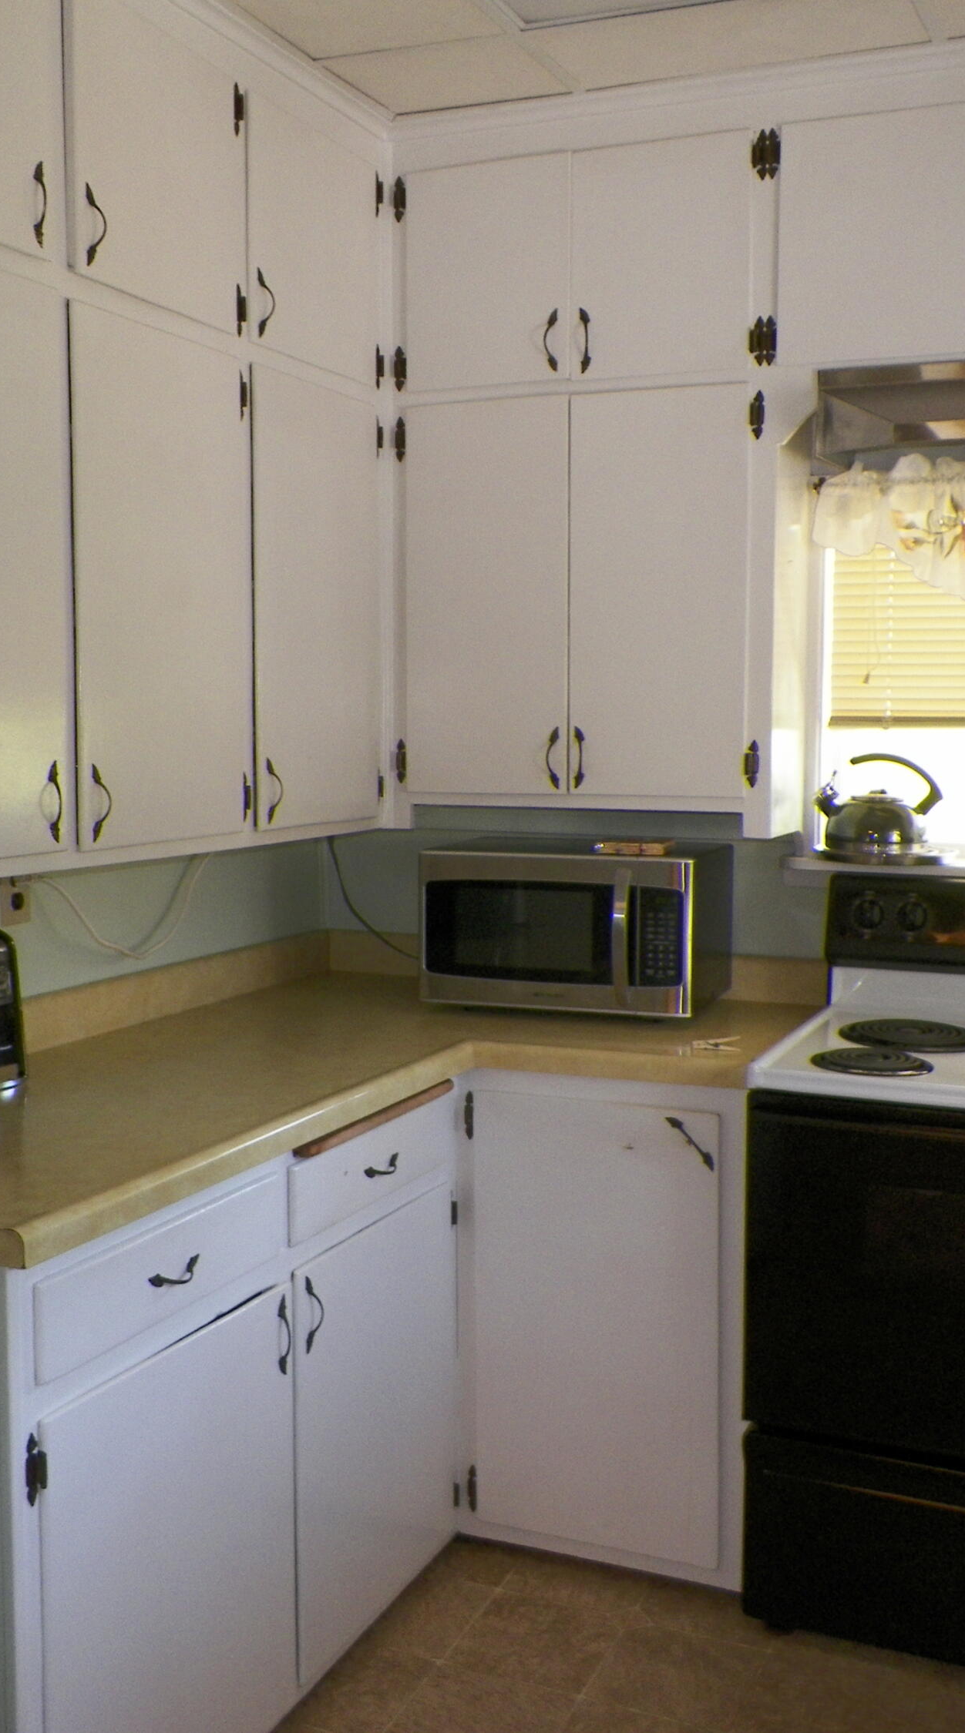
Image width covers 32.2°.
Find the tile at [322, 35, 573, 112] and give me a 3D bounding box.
[{"bbox_3d":[-0.055,-1.372,2.889,0.342,0.017,0.257,3,6,25],"label":"tile"}]

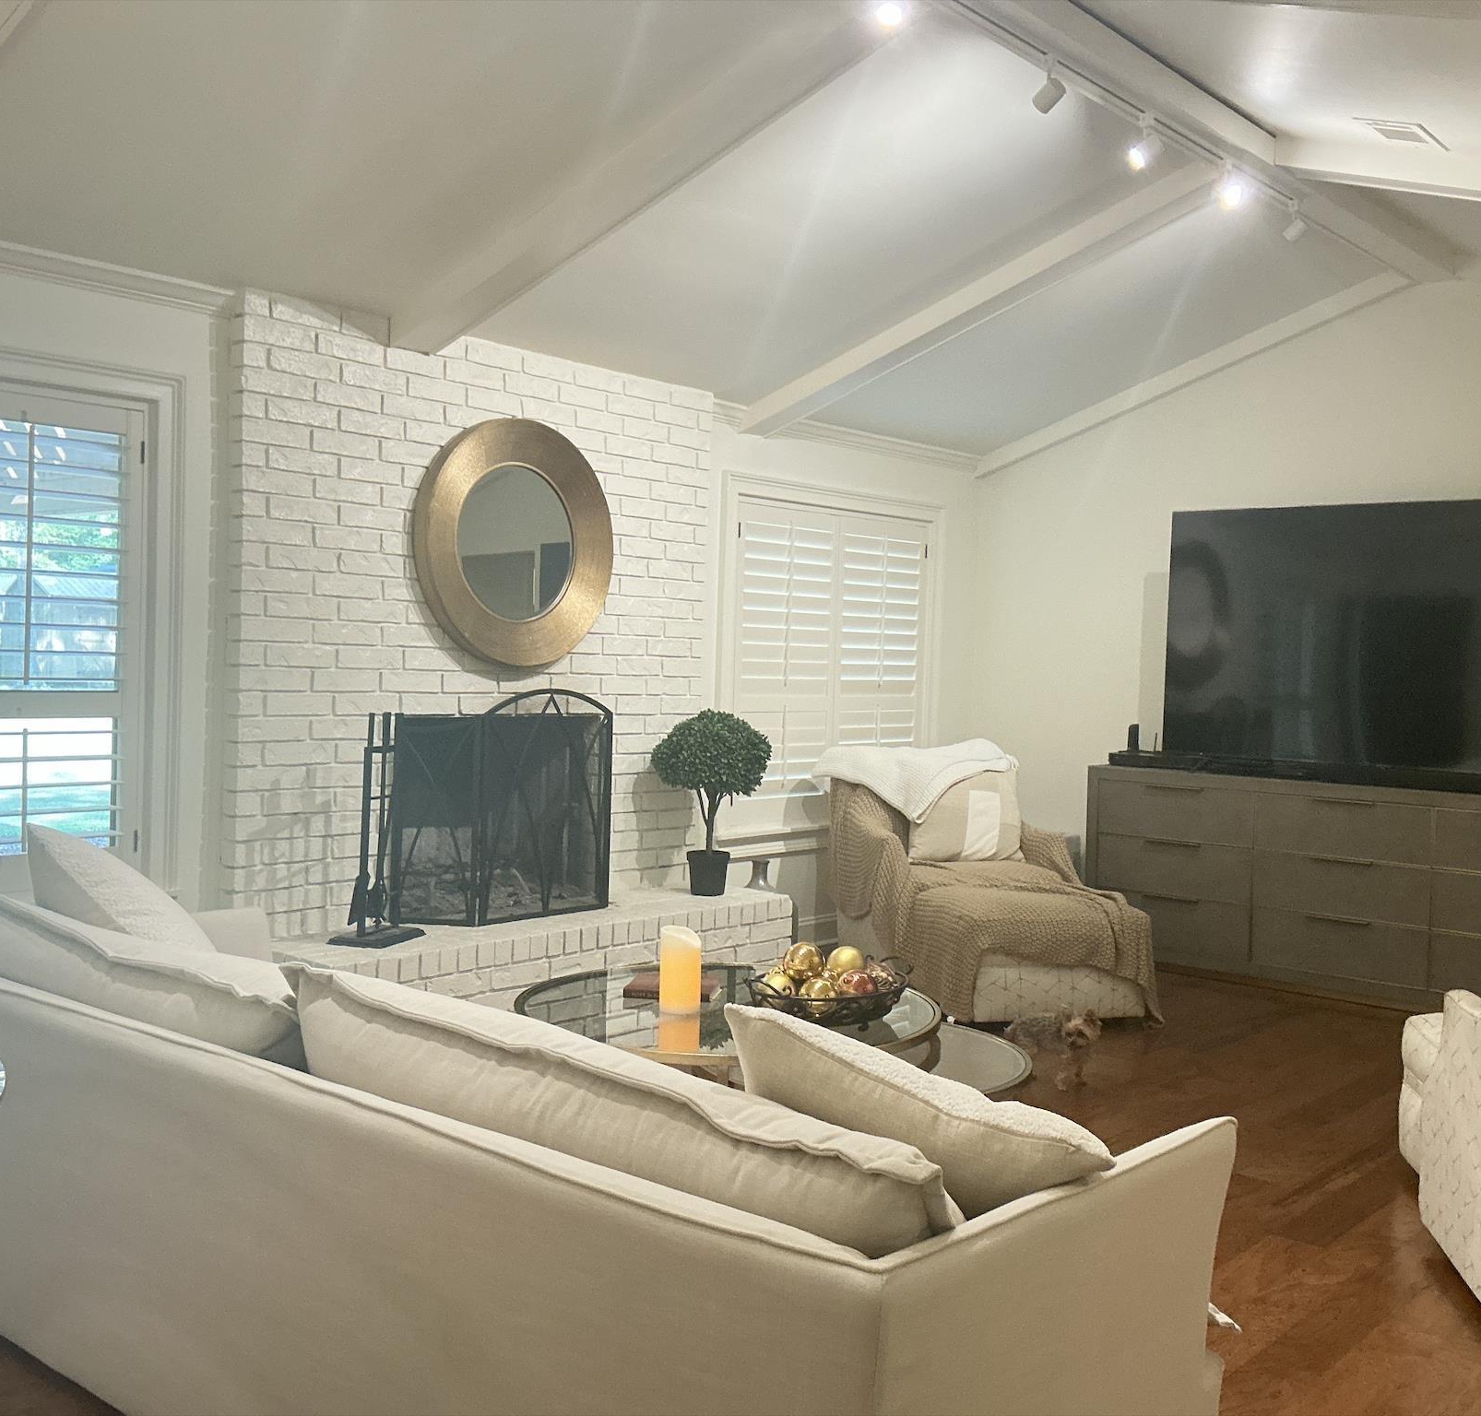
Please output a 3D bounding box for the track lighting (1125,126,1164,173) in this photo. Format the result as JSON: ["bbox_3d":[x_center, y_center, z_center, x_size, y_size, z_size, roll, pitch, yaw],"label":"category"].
[{"bbox_3d":[1.232,-1.705,4.664,0.110,0.125,0.075,0,2,-37],"label":"track lighting"}]

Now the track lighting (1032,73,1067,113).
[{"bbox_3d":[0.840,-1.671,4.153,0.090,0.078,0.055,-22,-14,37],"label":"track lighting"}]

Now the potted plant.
[{"bbox_3d":[-0.120,0.368,5.991,0.460,0.720,0.470,2,2,0],"label":"potted plant"}]

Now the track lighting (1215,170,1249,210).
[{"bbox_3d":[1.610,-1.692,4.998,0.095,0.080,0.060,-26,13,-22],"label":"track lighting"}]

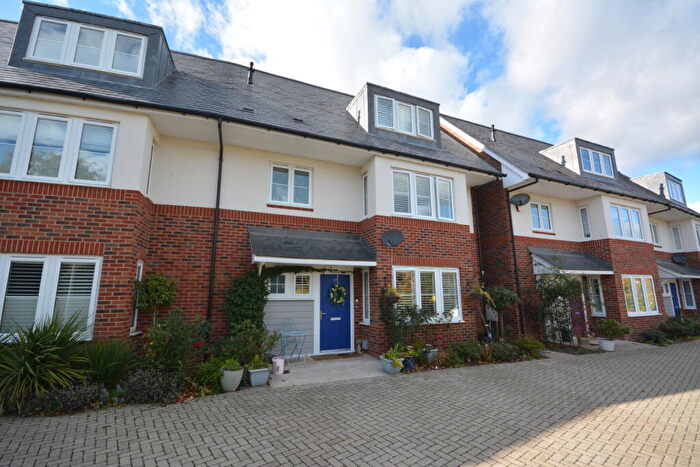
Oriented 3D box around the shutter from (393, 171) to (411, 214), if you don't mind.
[{"bbox_3d":[1.419,-1.130,8.039,0.590,1.250,0.070,4,-10,-23],"label":"shutter"}]

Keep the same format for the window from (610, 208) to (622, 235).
[{"bbox_3d":[9.955,-0.446,10.901,0.530,1.130,0.080,4,-11,-24],"label":"window"}]

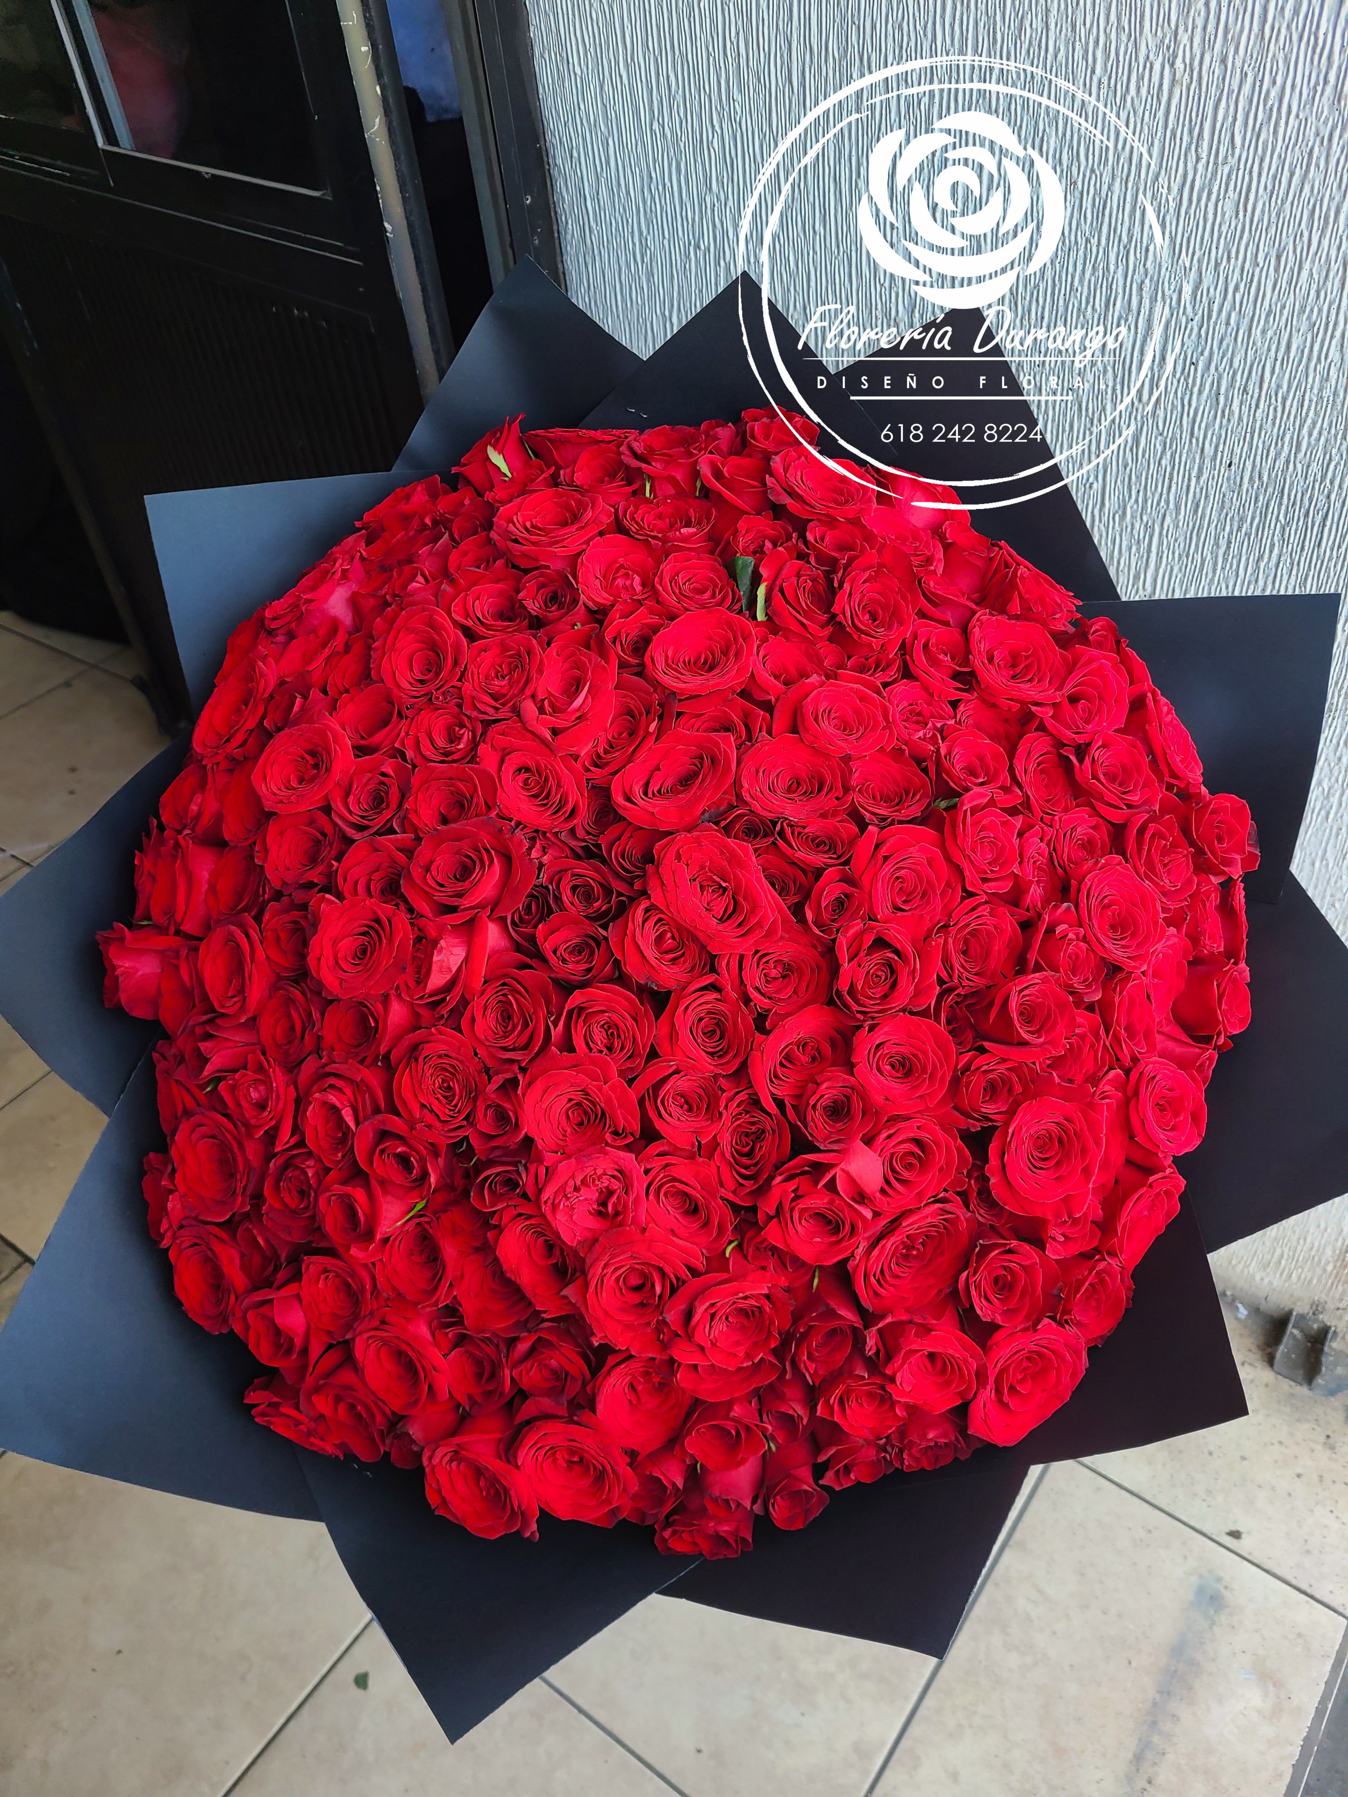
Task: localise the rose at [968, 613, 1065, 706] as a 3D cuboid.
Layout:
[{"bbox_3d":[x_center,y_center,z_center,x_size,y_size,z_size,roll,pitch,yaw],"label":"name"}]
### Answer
[{"bbox_3d":[0.242,-0.169,0.951,0.070,0.051,0.070,40,53,2],"label":"rose"}]

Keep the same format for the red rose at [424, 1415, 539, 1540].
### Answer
[{"bbox_3d":[-0.119,0.359,0.838,0.071,0.071,0.052,3,8,11],"label":"red rose"}]

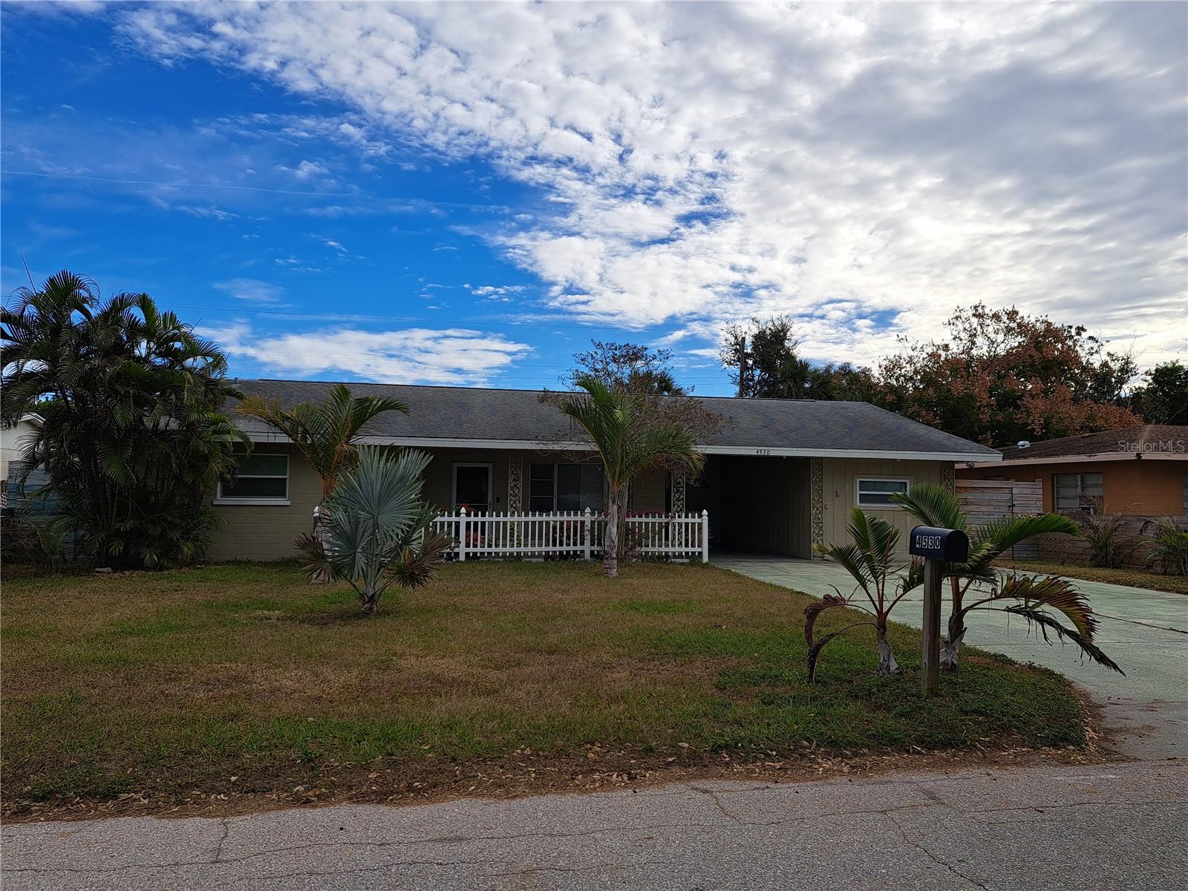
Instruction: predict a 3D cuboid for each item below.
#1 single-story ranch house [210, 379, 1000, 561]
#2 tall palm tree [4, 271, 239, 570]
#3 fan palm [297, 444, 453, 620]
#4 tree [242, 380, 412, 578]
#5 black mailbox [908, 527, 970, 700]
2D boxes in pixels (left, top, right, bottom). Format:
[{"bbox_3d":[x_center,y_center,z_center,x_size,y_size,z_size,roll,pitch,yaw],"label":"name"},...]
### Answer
[{"bbox_3d":[-0.954,0.579,22.649,18.700,4.360,11.400,2,-4,-11],"label":"single-story ranch house"},{"bbox_3d":[-8.636,-0.500,14.838,4.000,5.320,3.700,2,-4,-11],"label":"tall palm tree"},{"bbox_3d":[-2.546,0.982,9.363,1.700,1.870,1.650,2,-4,-11],"label":"fan palm"},{"bbox_3d":[-4.179,0.599,12.559,2.500,2.990,2.300,2,-4,-11],"label":"tree"},{"bbox_3d":[2.576,1.243,6.161,0.180,1.260,0.510,1,-4,-7],"label":"black mailbox"}]

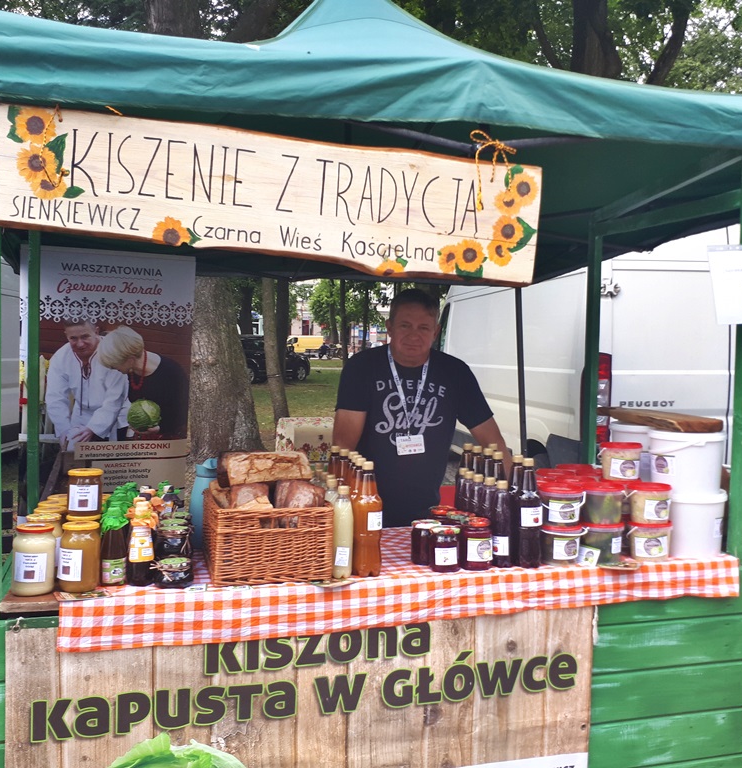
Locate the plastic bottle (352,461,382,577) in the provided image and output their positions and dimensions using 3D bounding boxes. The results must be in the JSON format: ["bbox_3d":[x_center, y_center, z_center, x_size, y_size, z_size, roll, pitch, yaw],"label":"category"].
[{"bbox_3d":[-0.007,0.355,2.108,0.077,0.292,0.077,1,3,0],"label":"plastic bottle"}]

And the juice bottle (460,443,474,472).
[{"bbox_3d":[0.316,0.354,2.637,0.074,0.308,0.074,1,3,7],"label":"juice bottle"}]

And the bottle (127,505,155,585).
[{"bbox_3d":[-0.570,0.392,1.979,0.070,0.199,0.070,0,2,-16],"label":"bottle"}]

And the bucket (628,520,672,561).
[{"bbox_3d":[0.782,0.431,2.235,0.126,0.092,0.126,1,2,14],"label":"bucket"}]

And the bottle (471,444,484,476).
[{"bbox_3d":[0.339,0.357,2.575,0.074,0.308,0.074,1,3,8],"label":"bottle"}]

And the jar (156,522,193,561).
[{"bbox_3d":[-0.538,0.429,2.182,0.092,0.066,0.092,0,3,-14],"label":"jar"}]

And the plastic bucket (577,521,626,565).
[{"bbox_3d":[0.658,0.449,2.283,0.123,0.112,0.123,1,3,0],"label":"plastic bucket"}]

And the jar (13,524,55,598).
[{"bbox_3d":[-0.848,0.440,2.000,0.102,0.165,0.102,-1,3,-23],"label":"jar"}]

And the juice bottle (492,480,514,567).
[{"bbox_3d":[0.353,0.371,2.129,0.058,0.224,0.058,1,2,10],"label":"juice bottle"}]

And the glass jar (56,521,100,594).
[{"bbox_3d":[-0.710,0.417,1.944,0.102,0.152,0.102,0,2,0],"label":"glass jar"}]

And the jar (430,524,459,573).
[{"bbox_3d":[0.213,0.468,2.274,0.079,0.116,0.079,1,3,6],"label":"jar"}]

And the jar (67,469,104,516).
[{"bbox_3d":[-0.737,0.278,2.057,0.087,0.110,0.087,0,3,-15],"label":"jar"}]

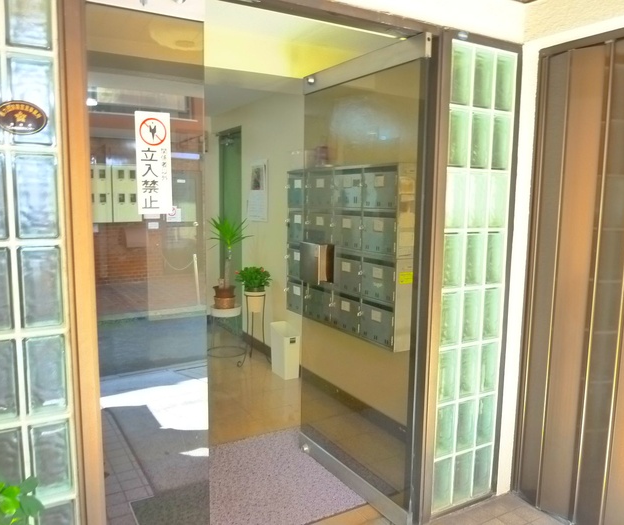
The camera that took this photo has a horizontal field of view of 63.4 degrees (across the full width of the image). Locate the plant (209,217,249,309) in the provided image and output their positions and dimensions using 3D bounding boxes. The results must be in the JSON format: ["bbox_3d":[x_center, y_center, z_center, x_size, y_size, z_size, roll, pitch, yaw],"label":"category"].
[{"bbox_3d":[-0.758,-0.012,4.665,0.420,0.860,0.410,-3,8,-29],"label":"plant"}]

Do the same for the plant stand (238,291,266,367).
[{"bbox_3d":[-0.504,0.572,4.439,0.280,0.630,0.280,1,7,0],"label":"plant stand"}]

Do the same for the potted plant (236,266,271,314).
[{"bbox_3d":[-0.509,0.234,4.399,0.300,0.400,0.290,1,7,0],"label":"potted plant"}]

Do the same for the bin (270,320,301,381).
[{"bbox_3d":[-0.215,0.719,4.130,0.155,0.415,0.250,-3,8,-29],"label":"bin"}]

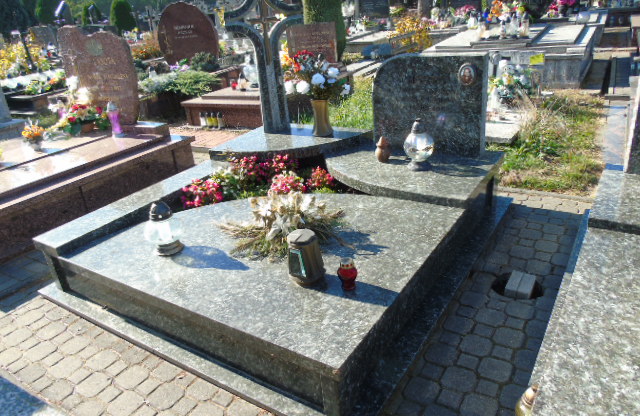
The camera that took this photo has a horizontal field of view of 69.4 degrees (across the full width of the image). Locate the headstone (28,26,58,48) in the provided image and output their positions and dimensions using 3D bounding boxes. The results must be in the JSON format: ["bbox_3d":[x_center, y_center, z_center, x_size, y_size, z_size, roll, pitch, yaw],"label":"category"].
[{"bbox_3d":[-10.138,-6.229,16.886,1.000,0.820,0.180,11,28,31],"label":"headstone"}]

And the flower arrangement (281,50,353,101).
[{"bbox_3d":[-0.027,-1.018,3.551,0.480,0.360,0.420,-5,24,1],"label":"flower arrangement"}]

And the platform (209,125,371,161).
[{"bbox_3d":[-0.240,-0.536,3.905,1.060,0.065,0.920,11,28,31],"label":"platform"}]

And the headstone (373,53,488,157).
[{"bbox_3d":[0.772,-0.752,3.358,0.835,0.675,0.120,11,29,32],"label":"headstone"}]

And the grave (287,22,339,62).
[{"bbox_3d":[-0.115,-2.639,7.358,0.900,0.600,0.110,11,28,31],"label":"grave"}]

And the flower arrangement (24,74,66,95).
[{"bbox_3d":[-4.786,-2.145,8.059,0.700,0.300,0.450,11,28,31],"label":"flower arrangement"}]

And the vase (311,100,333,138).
[{"bbox_3d":[0.016,-0.719,3.685,0.165,0.278,0.165,-5,24,1],"label":"vase"}]

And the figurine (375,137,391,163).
[{"bbox_3d":[0.435,-0.408,3.209,0.105,0.170,0.105,5,26,22],"label":"figurine"}]

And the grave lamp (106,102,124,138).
[{"bbox_3d":[-1.930,-0.839,4.326,0.135,0.325,0.135,-16,26,-21],"label":"grave lamp"}]

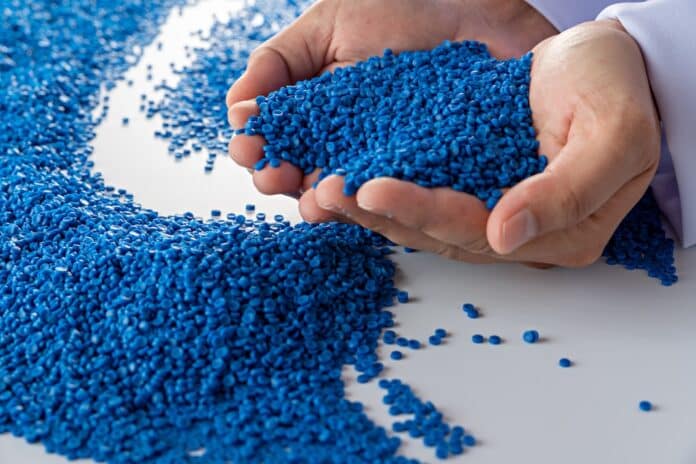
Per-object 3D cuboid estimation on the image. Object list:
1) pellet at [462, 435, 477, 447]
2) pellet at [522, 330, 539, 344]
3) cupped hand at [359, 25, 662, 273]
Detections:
[{"bbox_3d":[0.040,0.068,0.443,0.004,0.003,0.004,0,21,0],"label":"pellet"},{"bbox_3d":[0.069,0.040,0.514,0.006,0.005,0.005,0,21,0],"label":"pellet"},{"bbox_3d":[0.065,-0.034,0.532,0.150,0.080,0.095,-14,25,-31],"label":"cupped hand"}]

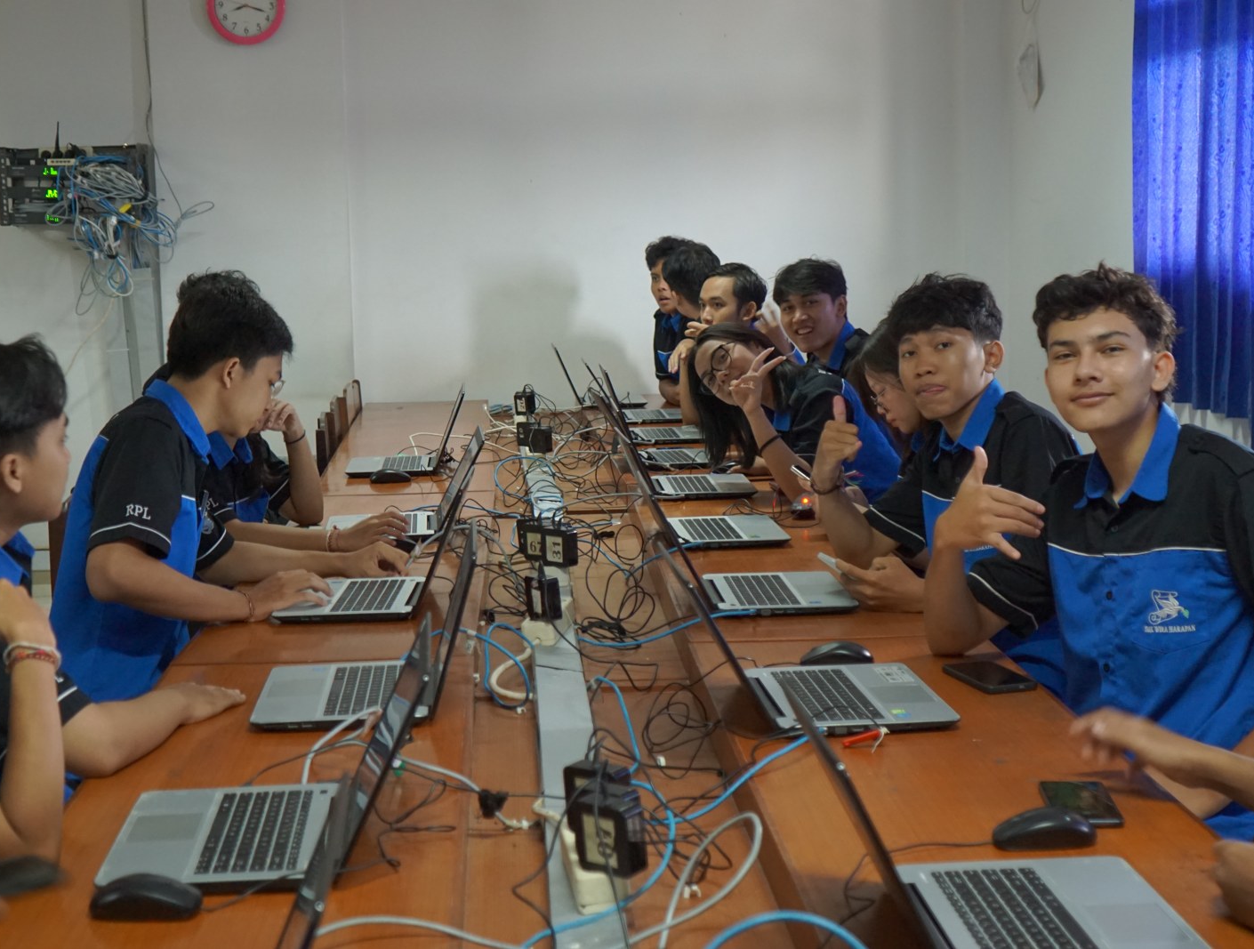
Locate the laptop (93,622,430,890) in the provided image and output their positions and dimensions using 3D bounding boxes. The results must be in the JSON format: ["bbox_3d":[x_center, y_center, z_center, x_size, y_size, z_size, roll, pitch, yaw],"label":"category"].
[{"bbox_3d":[-0.403,0.311,2.176,0.353,0.229,0.342,-2,7,-6],"label":"laptop"}]

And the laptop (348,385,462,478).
[{"bbox_3d":[-0.640,-0.124,5.516,0.336,0.237,0.342,-2,7,-5],"label":"laptop"}]

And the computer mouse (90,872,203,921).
[{"bbox_3d":[-0.498,0.436,1.971,0.113,0.038,0.062,-1,7,1],"label":"computer mouse"}]

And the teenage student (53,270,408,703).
[{"bbox_3d":[-0.700,0.340,3.450,0.620,1.330,0.500,-2,7,-4],"label":"teenage student"}]

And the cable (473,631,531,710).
[{"bbox_3d":[-0.208,0.326,3.140,0.100,0.070,0.200,-2,7,-4],"label":"cable"}]

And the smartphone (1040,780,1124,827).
[{"bbox_3d":[0.543,0.392,2.264,0.072,0.009,0.158,0,7,5],"label":"smartphone"}]

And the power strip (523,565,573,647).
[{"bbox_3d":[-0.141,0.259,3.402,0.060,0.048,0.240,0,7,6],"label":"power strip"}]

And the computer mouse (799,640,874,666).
[{"bbox_3d":[0.336,0.283,3.028,0.113,0.038,0.062,-1,7,2],"label":"computer mouse"}]

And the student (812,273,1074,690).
[{"bbox_3d":[0.586,0.323,3.400,0.540,1.330,0.480,-7,9,-36],"label":"student"}]

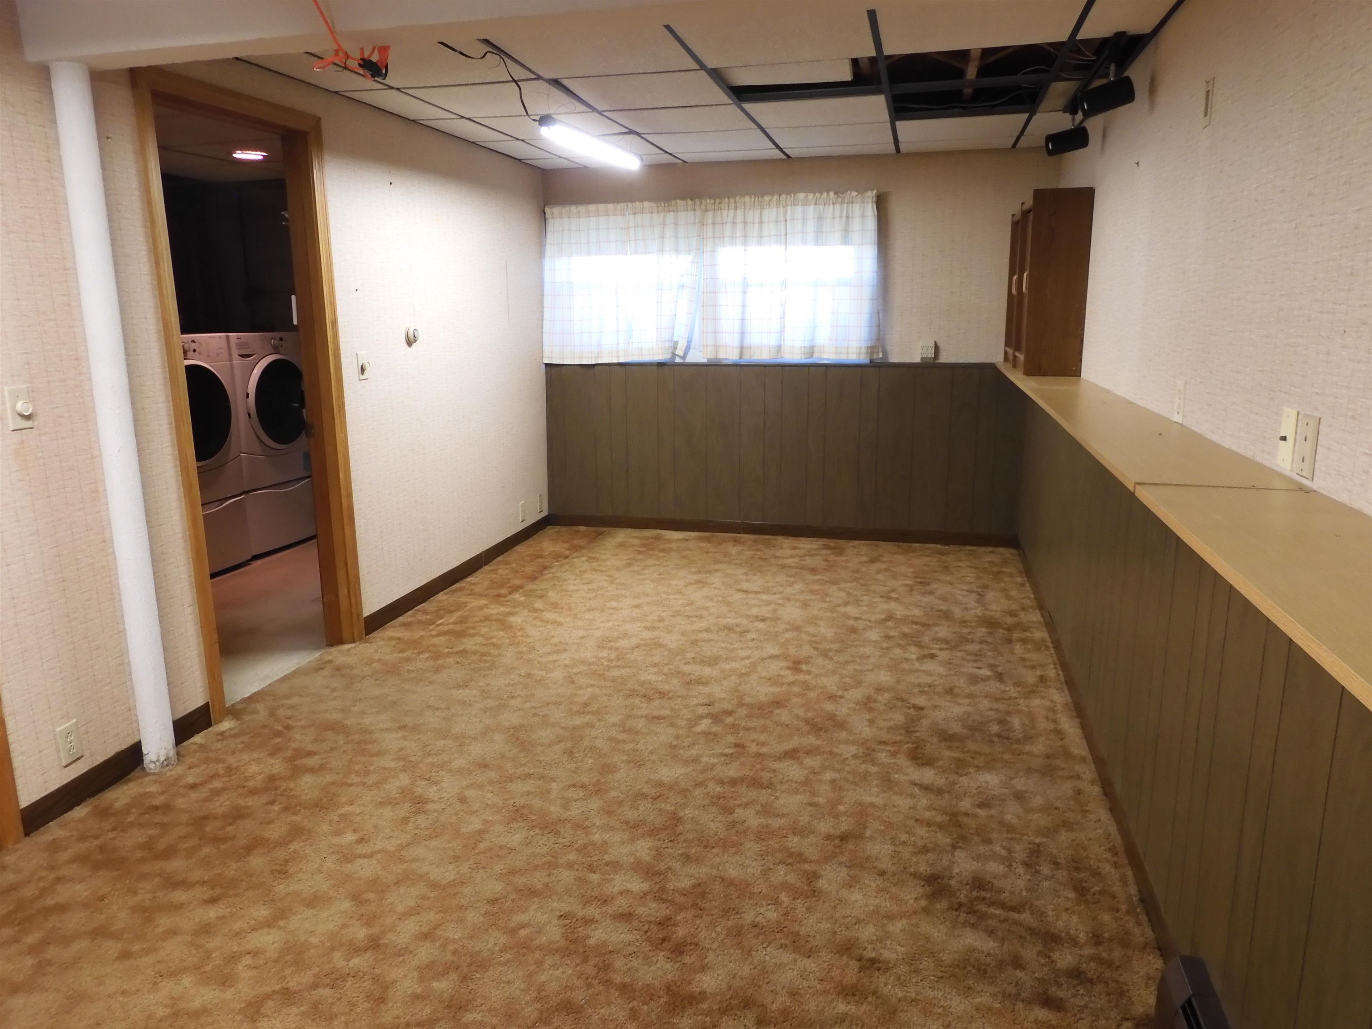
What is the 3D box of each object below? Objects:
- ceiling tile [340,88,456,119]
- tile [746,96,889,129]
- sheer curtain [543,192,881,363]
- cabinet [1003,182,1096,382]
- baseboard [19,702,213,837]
[{"bbox_3d":[-1.172,-1.712,3.972,0.265,0.020,0.605,3,13,14],"label":"ceiling tile"},{"bbox_3d":[0.584,-1.767,4.161,0.605,0.020,0.605,3,13,14],"label":"tile"},{"bbox_3d":[0.127,-1.380,5.671,2.020,0.945,0.080,3,13,14],"label":"sheer curtain"},{"bbox_3d":[1.728,-1.100,4.597,0.240,0.783,1.190,3,13,14],"label":"cabinet"},{"bbox_3d":[-1.681,0.749,2.874,0.015,0.085,0.710,3,13,14],"label":"baseboard"}]

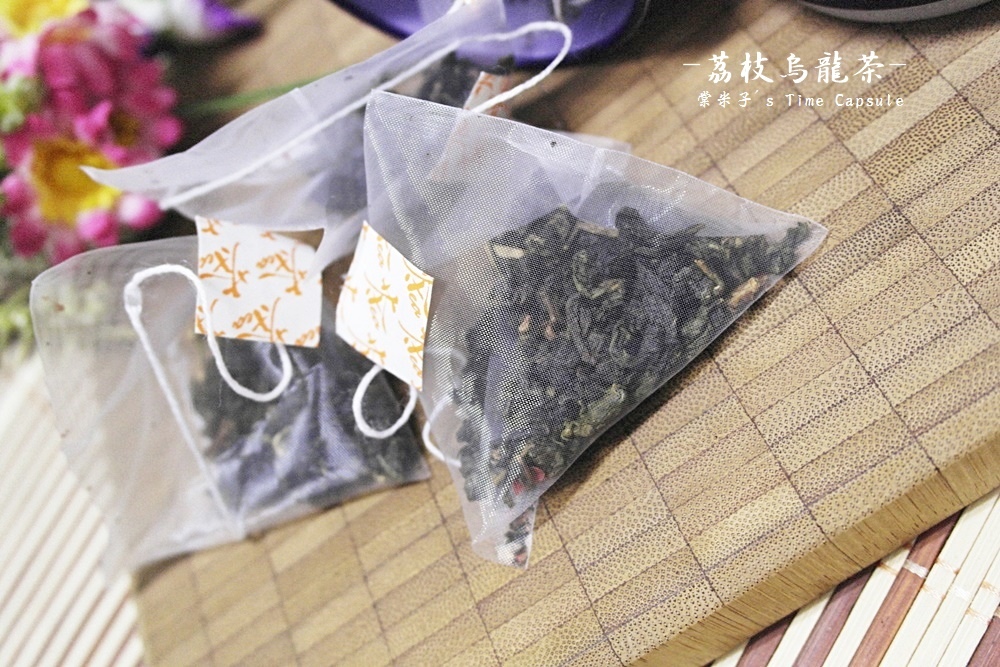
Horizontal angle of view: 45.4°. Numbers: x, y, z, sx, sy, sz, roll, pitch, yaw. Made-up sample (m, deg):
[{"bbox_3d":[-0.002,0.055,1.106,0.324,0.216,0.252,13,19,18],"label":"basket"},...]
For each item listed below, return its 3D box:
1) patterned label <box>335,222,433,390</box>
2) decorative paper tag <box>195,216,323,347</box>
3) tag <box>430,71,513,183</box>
[{"bbox_3d":[-0.019,-0.004,0.201,0.022,0.003,0.022,36,126,35],"label":"patterned label"},{"bbox_3d":[-0.042,-0.009,0.206,0.022,0.022,0.002,6,25,0],"label":"decorative paper tag"},{"bbox_3d":[-0.005,-0.038,0.218,0.003,0.021,0.022,28,96,21],"label":"tag"}]

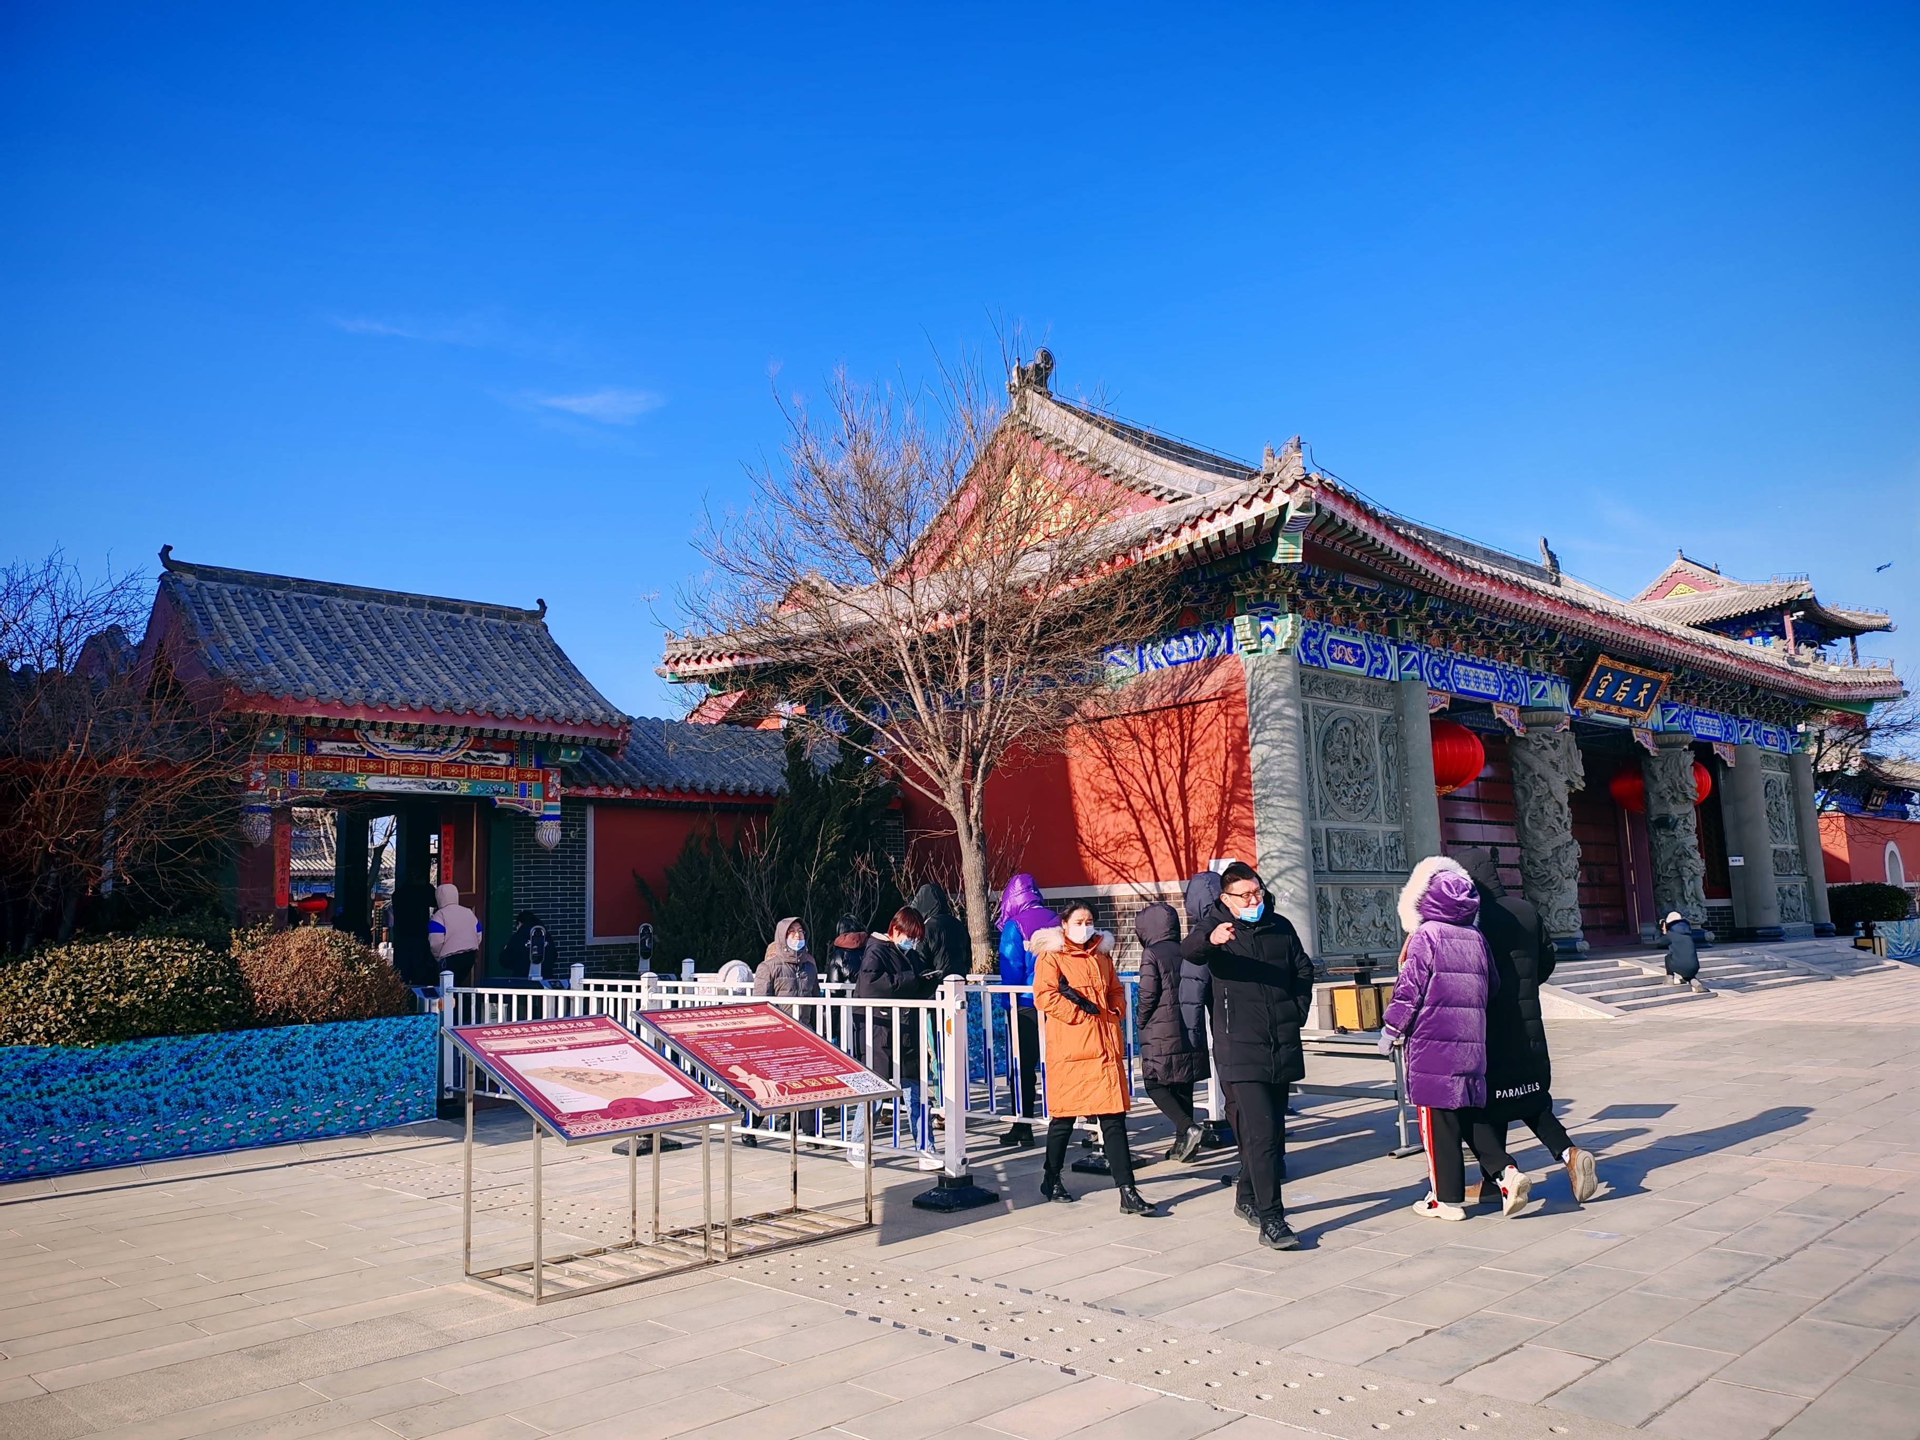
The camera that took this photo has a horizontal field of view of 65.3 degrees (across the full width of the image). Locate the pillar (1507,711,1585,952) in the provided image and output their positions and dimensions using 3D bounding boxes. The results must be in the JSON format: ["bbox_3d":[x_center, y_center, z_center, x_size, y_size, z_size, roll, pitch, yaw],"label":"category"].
[{"bbox_3d":[10.660,1.980,26.950,1.000,4.400,1.000,-9,-11,44],"label":"pillar"}]

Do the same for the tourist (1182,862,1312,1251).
[{"bbox_3d":[1.375,1.552,7.080,0.560,1.720,0.450,1,-8,-18],"label":"tourist"}]

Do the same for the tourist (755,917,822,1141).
[{"bbox_3d":[-1.290,2.245,10.841,0.550,1.600,0.420,3,-9,-33],"label":"tourist"}]

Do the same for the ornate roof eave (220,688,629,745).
[{"bbox_3d":[-5.958,0.018,17.045,4.750,0.450,0.600,6,-11,-44],"label":"ornate roof eave"}]

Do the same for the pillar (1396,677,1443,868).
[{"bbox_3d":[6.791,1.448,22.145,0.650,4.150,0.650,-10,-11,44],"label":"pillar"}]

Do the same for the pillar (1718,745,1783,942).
[{"bbox_3d":[17.492,2.659,32.983,0.740,4.250,0.740,6,-11,-44],"label":"pillar"}]

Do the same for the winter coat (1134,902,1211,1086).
[{"bbox_3d":[1.325,1.709,9.350,0.470,1.160,0.370,6,-11,-45],"label":"winter coat"}]

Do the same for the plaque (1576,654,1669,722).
[{"bbox_3d":[12.086,-0.561,27.300,3.000,1.040,0.180,6,22,-44],"label":"plaque"}]

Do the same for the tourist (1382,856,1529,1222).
[{"bbox_3d":[2.457,1.558,7.452,0.520,1.730,0.500,4,-10,-38],"label":"tourist"}]

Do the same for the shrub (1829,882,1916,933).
[{"bbox_3d":[21.565,4.445,35.500,1.800,1.200,2.200,-10,-11,44],"label":"shrub"}]

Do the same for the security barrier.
[{"bbox_3d":[-1.117,2.483,11.182,8.050,1.200,2.600,-9,-11,44],"label":"security barrier"}]

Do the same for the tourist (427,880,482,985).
[{"bbox_3d":[-5.519,2.587,16.190,0.580,1.680,0.450,1,-8,-18],"label":"tourist"}]

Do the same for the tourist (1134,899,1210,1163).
[{"bbox_3d":[1.323,1.944,9.400,0.460,1.600,0.460,-9,-11,42],"label":"tourist"}]

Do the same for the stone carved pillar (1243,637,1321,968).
[{"bbox_3d":[4.206,1.158,19.570,0.750,4.200,0.750,-10,-11,44],"label":"stone carved pillar"}]

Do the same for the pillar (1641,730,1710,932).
[{"bbox_3d":[15.100,2.450,31.400,1.000,4.400,1.000,-9,-11,44],"label":"pillar"}]

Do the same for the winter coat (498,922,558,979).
[{"bbox_3d":[-4.566,2.492,15.800,0.550,0.800,0.550,1,-8,-19],"label":"winter coat"}]

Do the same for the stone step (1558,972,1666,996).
[{"bbox_3d":[9.456,3.813,21.648,0.360,0.130,3.700,-10,-11,44],"label":"stone step"}]

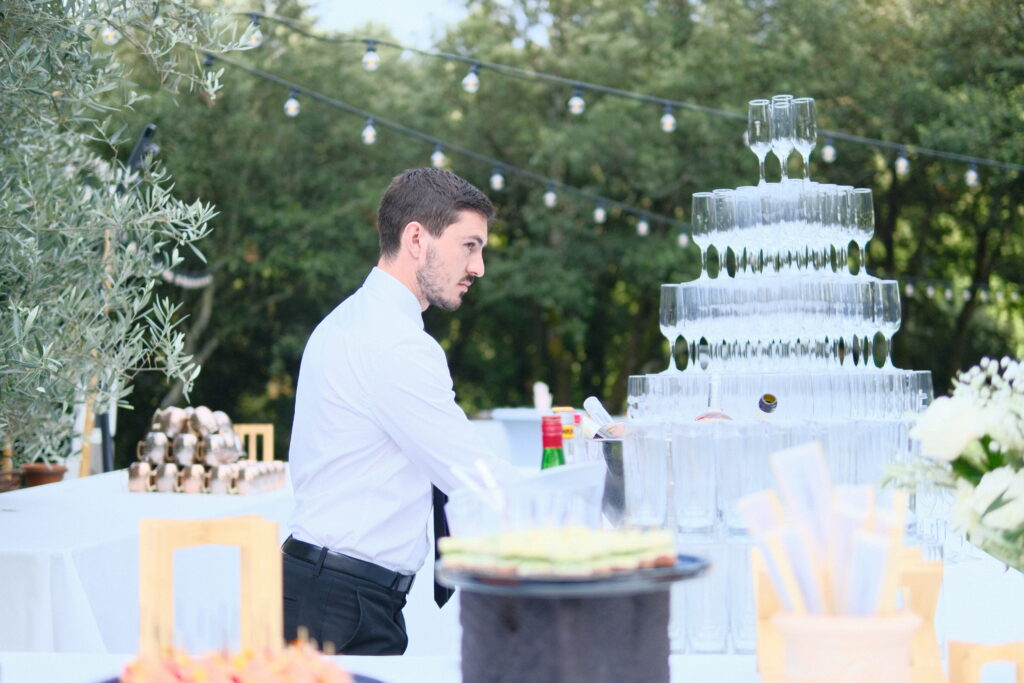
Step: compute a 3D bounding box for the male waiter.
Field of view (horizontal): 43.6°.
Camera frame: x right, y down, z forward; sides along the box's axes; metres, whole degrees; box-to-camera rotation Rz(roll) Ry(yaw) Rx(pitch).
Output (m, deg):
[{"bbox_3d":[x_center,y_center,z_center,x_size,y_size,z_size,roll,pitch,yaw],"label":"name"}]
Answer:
[{"bbox_3d":[-0.190,0.560,2.400,0.490,1.770,0.500,0,0,-11],"label":"male waiter"}]

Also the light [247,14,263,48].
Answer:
[{"bbox_3d":[-0.764,-0.923,3.800,0.047,0.094,0.047,0,0,0],"label":"light"}]

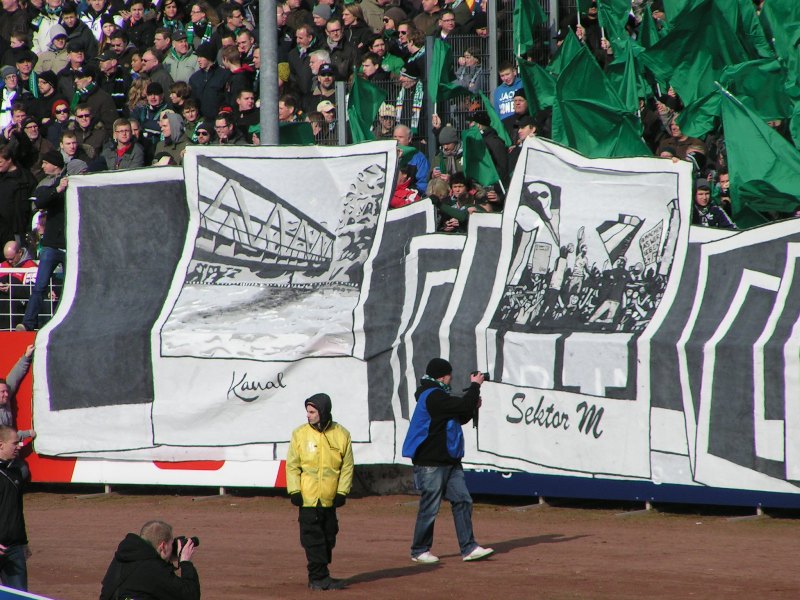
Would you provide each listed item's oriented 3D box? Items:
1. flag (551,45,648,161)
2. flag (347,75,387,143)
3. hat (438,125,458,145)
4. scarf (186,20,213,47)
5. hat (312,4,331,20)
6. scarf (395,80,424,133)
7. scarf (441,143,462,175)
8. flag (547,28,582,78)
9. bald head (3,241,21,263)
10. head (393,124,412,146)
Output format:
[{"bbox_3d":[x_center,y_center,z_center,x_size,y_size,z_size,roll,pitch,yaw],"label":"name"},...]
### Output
[{"bbox_3d":[2.040,-1.989,88.900,1.000,1.170,0.400,0,3,0],"label":"flag"},{"bbox_3d":[-0.343,-1.962,90.000,0.420,0.740,0.280,0,3,18],"label":"flag"},{"bbox_3d":[0.498,-1.700,90.200,0.195,0.200,0.230,-1,11,12],"label":"hat"},{"bbox_3d":[-2.053,-2.718,89.900,0.280,0.300,0.200,2,7,23],"label":"scarf"},{"bbox_3d":[-0.830,-3.038,92.800,0.190,0.175,0.220,2,4,41],"label":"hat"},{"bbox_3d":[0.100,-1.939,88.000,0.280,0.530,0.180,1,7,18],"label":"scarf"},{"bbox_3d":[0.508,-1.392,86.700,0.220,0.310,0.170,0,6,12],"label":"scarf"},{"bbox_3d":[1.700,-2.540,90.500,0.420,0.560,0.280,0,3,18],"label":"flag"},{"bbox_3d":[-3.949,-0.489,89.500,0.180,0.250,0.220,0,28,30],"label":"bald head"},{"bbox_3d":[0.028,-1.620,87.000,0.170,0.235,0.210,5,9,44],"label":"head"}]

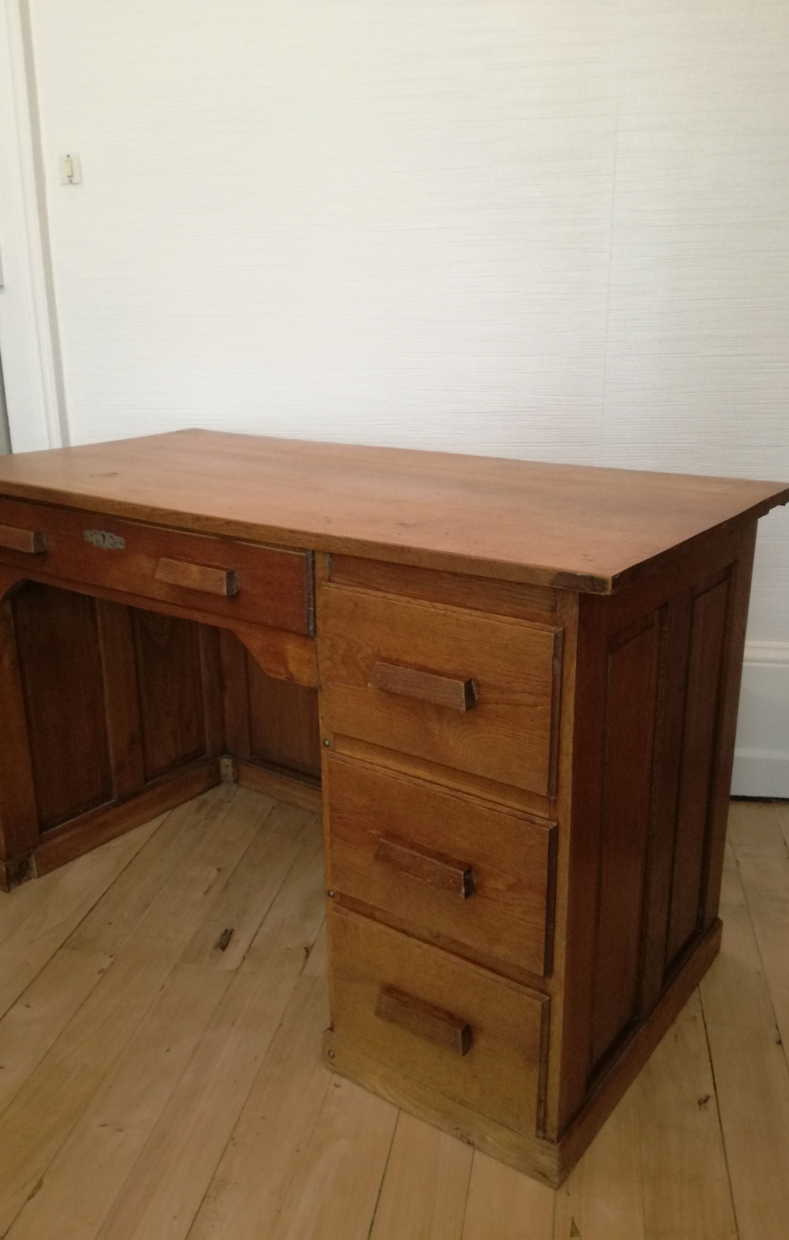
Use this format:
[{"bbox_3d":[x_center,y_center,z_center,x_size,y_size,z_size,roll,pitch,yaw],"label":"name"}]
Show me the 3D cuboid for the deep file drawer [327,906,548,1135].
[{"bbox_3d":[0.169,0.454,1.382,0.323,0.206,0.491,11,20,35],"label":"deep file drawer"}]

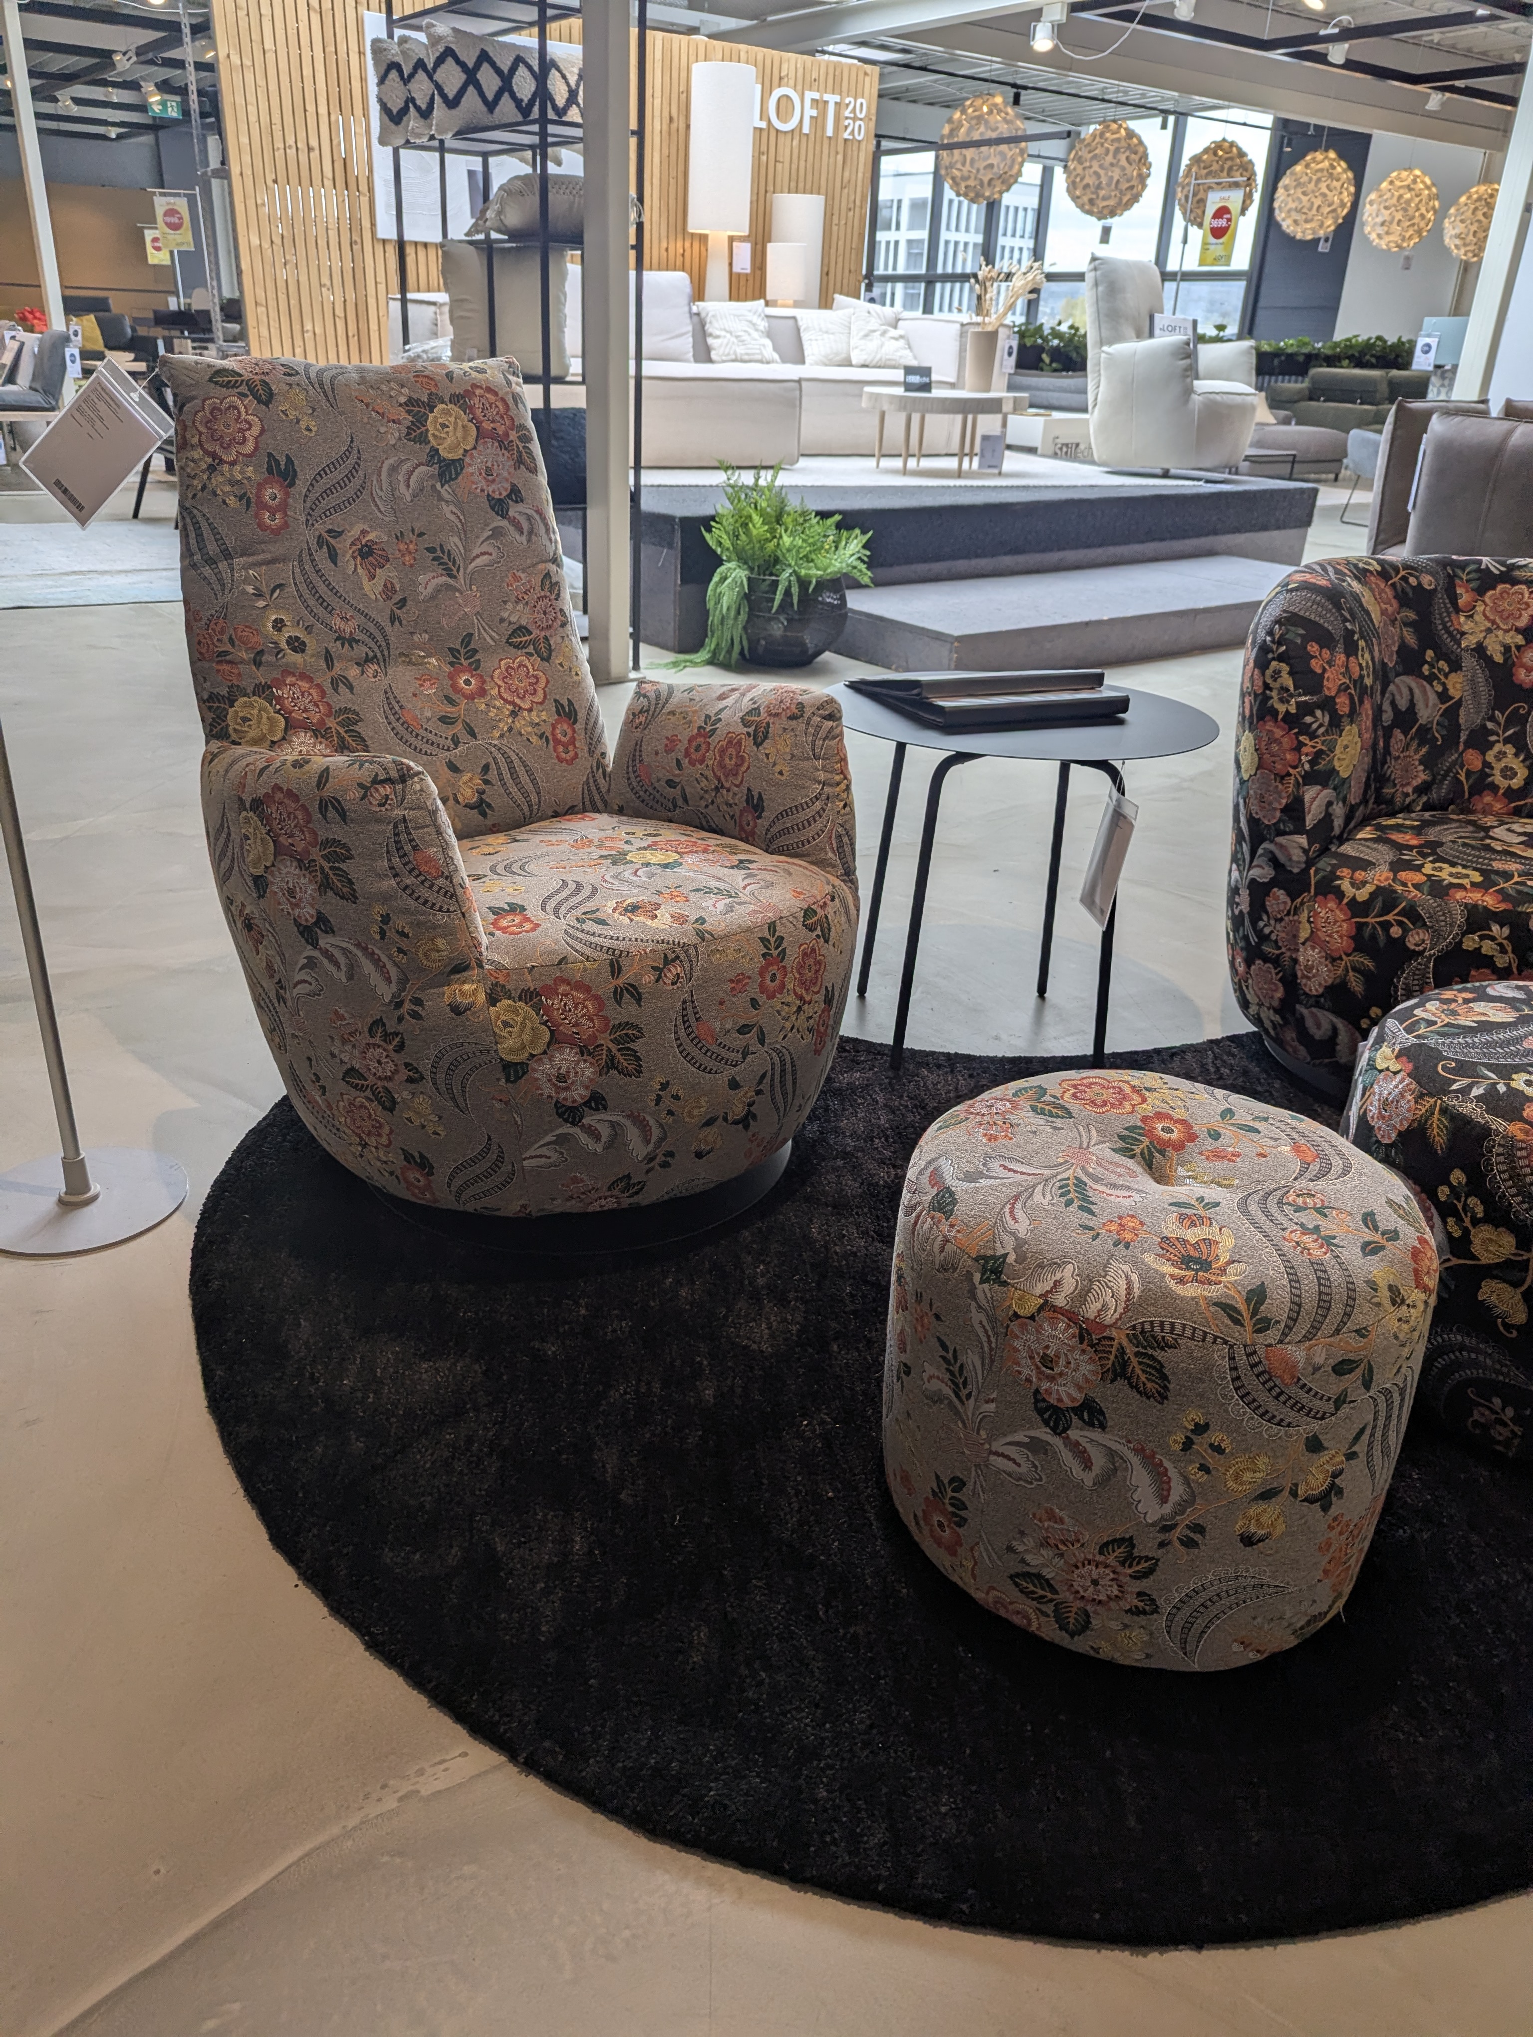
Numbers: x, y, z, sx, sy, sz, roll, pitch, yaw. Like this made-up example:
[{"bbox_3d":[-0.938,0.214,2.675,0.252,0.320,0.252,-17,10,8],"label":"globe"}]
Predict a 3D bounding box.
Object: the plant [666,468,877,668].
[{"bbox_3d":[0.023,-1.708,5.369,0.691,0.659,0.583,3,25,0],"label":"plant"}]

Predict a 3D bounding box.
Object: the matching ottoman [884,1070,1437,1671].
[{"bbox_3d":[0.357,0.314,1.349,0.477,0.418,0.477,3,25,0],"label":"matching ottoman"}]

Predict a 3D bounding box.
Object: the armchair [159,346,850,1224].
[{"bbox_3d":[-0.326,-0.336,1.966,0.788,1.015,0.950,-19,33,-38],"label":"armchair"}]

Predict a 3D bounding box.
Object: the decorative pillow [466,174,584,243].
[{"bbox_3d":[-0.694,-2.617,4.574,0.540,0.162,0.454,-4,26,-14],"label":"decorative pillow"}]

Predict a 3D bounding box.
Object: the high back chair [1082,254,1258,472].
[{"bbox_3d":[2.310,-3.728,8.138,0.713,1.123,0.810,-18,32,-37],"label":"high back chair"}]

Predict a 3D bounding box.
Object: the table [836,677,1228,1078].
[{"bbox_3d":[0.380,-0.236,2.389,0.626,0.578,0.626,1,25,-5],"label":"table"}]

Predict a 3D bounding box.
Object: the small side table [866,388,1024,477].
[{"bbox_3d":[0.937,-3.171,7.680,0.842,0.389,0.842,3,25,0],"label":"small side table"}]

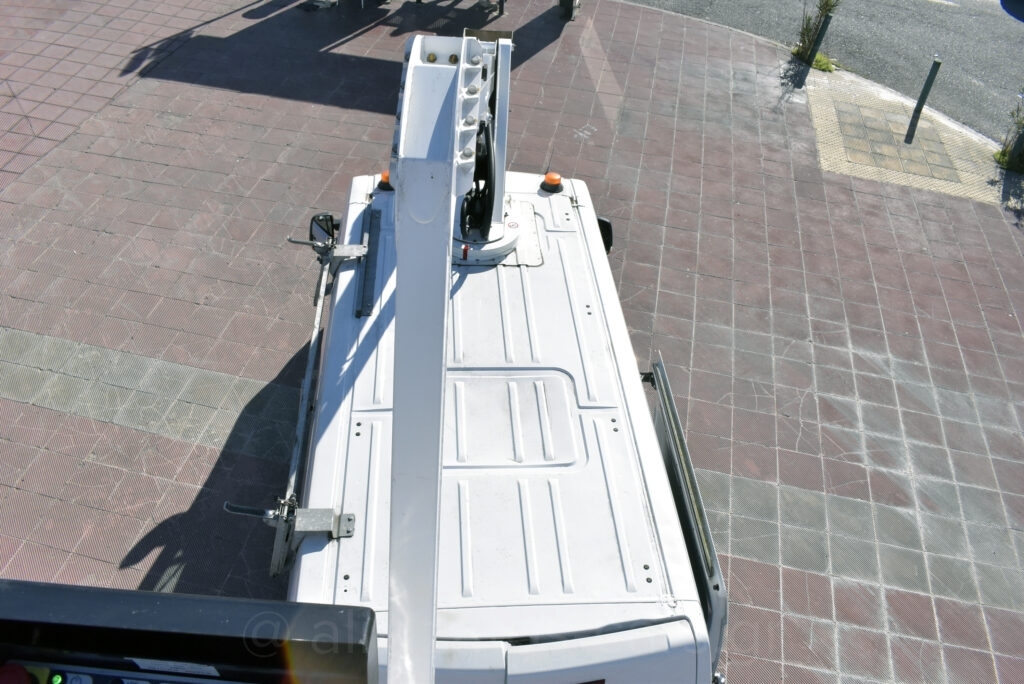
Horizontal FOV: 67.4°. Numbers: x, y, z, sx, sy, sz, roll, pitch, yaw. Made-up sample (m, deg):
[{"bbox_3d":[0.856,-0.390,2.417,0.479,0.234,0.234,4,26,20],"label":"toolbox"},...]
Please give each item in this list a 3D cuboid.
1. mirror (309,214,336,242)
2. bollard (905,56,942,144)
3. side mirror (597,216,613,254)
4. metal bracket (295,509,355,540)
[{"bbox_3d":[-1.526,-0.880,6.173,0.210,0.330,0.140,-1,44,-6],"label":"mirror"},{"bbox_3d":[6.188,-3.790,11.443,0.100,0.870,0.100,-1,44,-6],"label":"bollard"},{"bbox_3d":[0.710,-0.877,6.239,0.210,0.340,0.140,-1,44,-6],"label":"side mirror"},{"bbox_3d":[-0.827,0.807,3.388,0.270,0.075,0.125,-1,44,-6],"label":"metal bracket"}]

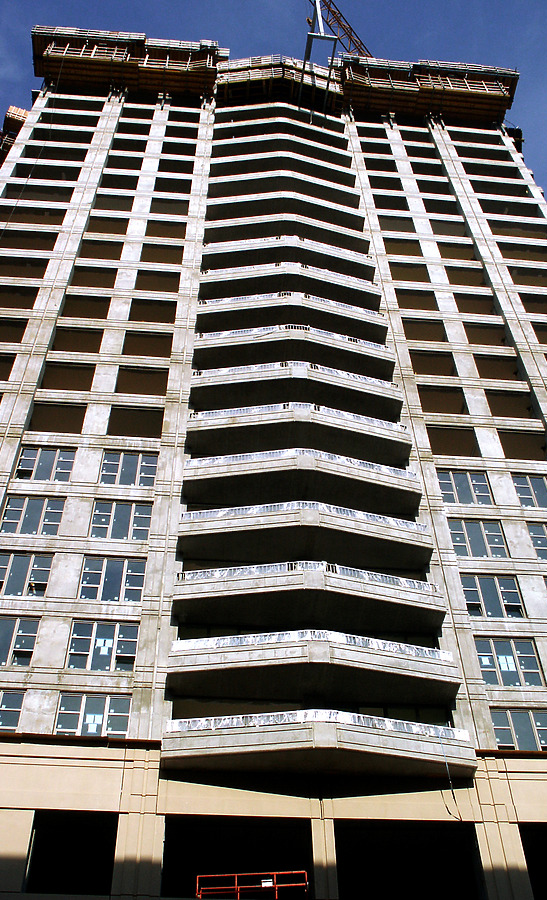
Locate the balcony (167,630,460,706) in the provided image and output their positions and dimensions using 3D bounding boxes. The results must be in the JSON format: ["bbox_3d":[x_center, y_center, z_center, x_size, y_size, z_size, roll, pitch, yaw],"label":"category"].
[{"bbox_3d":[1.356,7.023,29.823,9.551,1.278,1.910,3,-49,-4],"label":"balcony"}]

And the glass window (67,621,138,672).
[{"bbox_3d":[-5.815,6.680,31.037,2.300,2.043,0.150,3,-49,-4],"label":"glass window"}]

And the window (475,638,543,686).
[{"bbox_3d":[8.317,7.459,32.008,2.223,2.030,0.150,3,-49,-4],"label":"window"}]

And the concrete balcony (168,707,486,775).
[{"bbox_3d":[1.405,9.026,27.584,9.535,1.285,2.184,3,-49,-4],"label":"concrete balcony"}]

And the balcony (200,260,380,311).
[{"bbox_3d":[0.918,-8.631,47.767,9.512,1.314,2.224,3,-49,-4],"label":"balcony"}]

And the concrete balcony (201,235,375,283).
[{"bbox_3d":[0.854,-10.527,50.269,9.496,1.285,2.184,3,-49,-4],"label":"concrete balcony"}]

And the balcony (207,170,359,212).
[{"bbox_3d":[0.687,-15.962,55.696,9.381,0.634,2.213,3,-49,-4],"label":"balcony"}]

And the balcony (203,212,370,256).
[{"bbox_3d":[0.809,-12.376,52.415,9.496,0.887,2.184,3,-49,-4],"label":"balcony"}]

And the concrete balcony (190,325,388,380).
[{"bbox_3d":[1.027,-4.716,43.234,9.512,1.314,2.224,3,-49,-4],"label":"concrete balcony"}]

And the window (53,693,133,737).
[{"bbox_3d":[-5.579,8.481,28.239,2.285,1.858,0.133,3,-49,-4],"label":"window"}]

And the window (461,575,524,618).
[{"bbox_3d":[8.302,5.515,34.269,2.210,2.030,0.150,3,-49,-4],"label":"window"}]

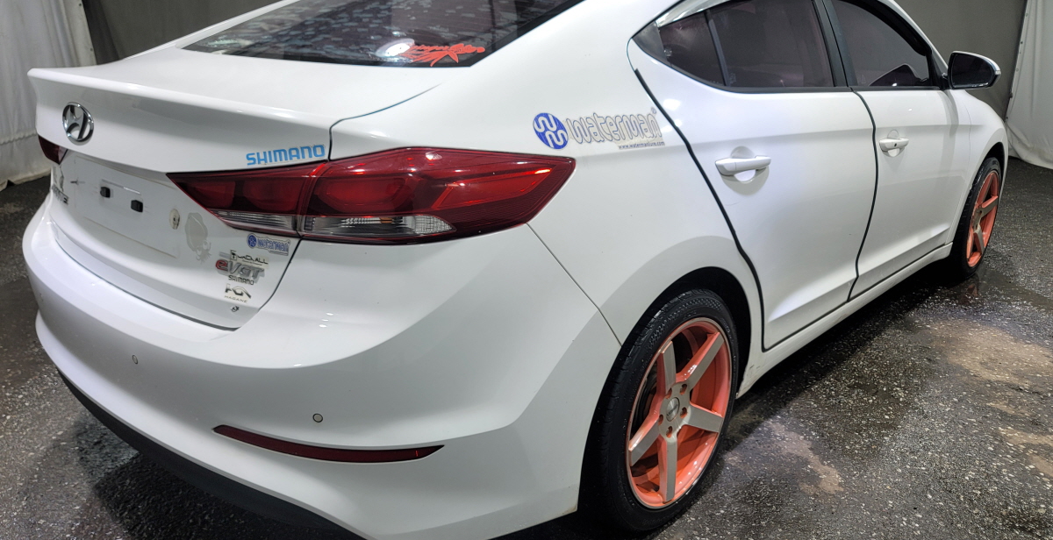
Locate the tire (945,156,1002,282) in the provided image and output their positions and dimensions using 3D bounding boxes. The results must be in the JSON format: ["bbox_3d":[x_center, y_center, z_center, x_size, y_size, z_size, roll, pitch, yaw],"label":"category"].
[{"bbox_3d":[2.162,-0.269,3.793,0.220,0.625,0.625,16,24,41],"label":"tire"}]

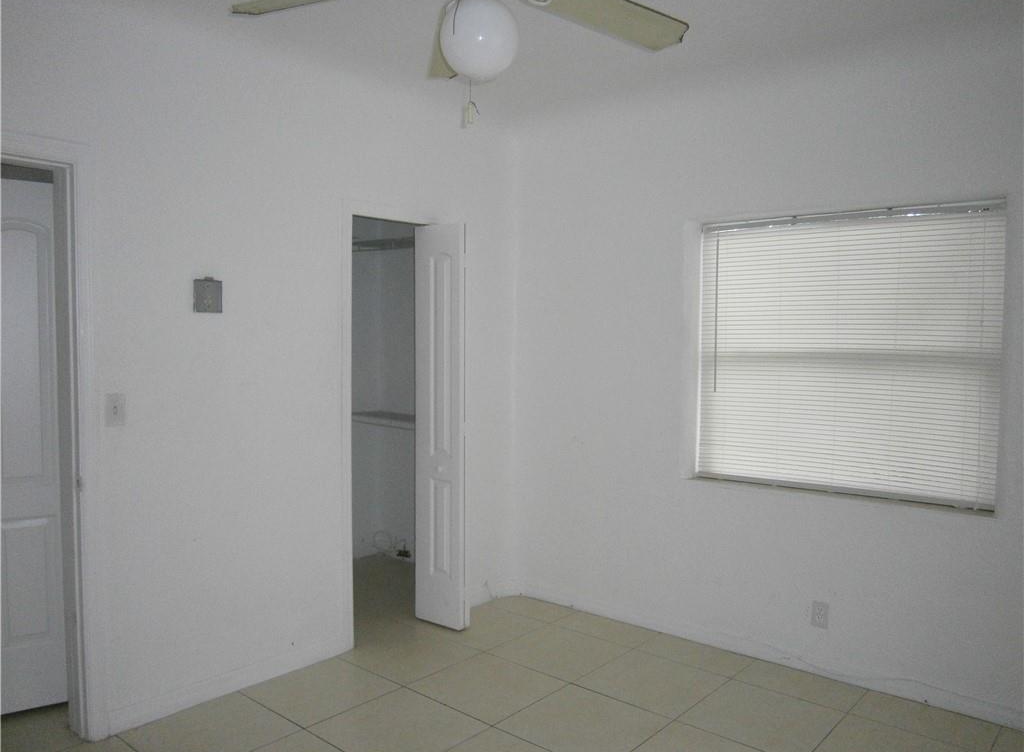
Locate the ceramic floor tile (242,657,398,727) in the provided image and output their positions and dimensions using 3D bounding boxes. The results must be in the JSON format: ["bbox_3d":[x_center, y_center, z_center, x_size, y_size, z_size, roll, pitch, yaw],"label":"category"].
[{"bbox_3d":[-0.794,1.312,3.208,0.475,0.010,0.495,3,3,41],"label":"ceramic floor tile"}]

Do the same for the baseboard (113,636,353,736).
[{"bbox_3d":[-1.112,1.254,3.190,0.013,0.085,1.107,3,3,41],"label":"baseboard"}]

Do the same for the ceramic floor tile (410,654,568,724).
[{"bbox_3d":[-0.101,1.320,3.268,0.495,0.010,0.495,3,3,41],"label":"ceramic floor tile"}]

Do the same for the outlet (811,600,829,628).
[{"bbox_3d":[1.334,1.035,3.330,0.071,0.115,0.008,3,3,41],"label":"outlet"}]

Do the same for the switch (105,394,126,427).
[{"bbox_3d":[-1.420,0.122,2.759,0.010,0.115,0.071,3,3,41],"label":"switch"}]

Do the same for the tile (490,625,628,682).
[{"bbox_3d":[0.227,1.308,3.649,0.495,0.010,0.495,3,3,41],"label":"tile"}]

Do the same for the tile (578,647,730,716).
[{"bbox_3d":[0.602,1.326,3.334,0.497,0.010,0.497,2,3,41],"label":"tile"}]

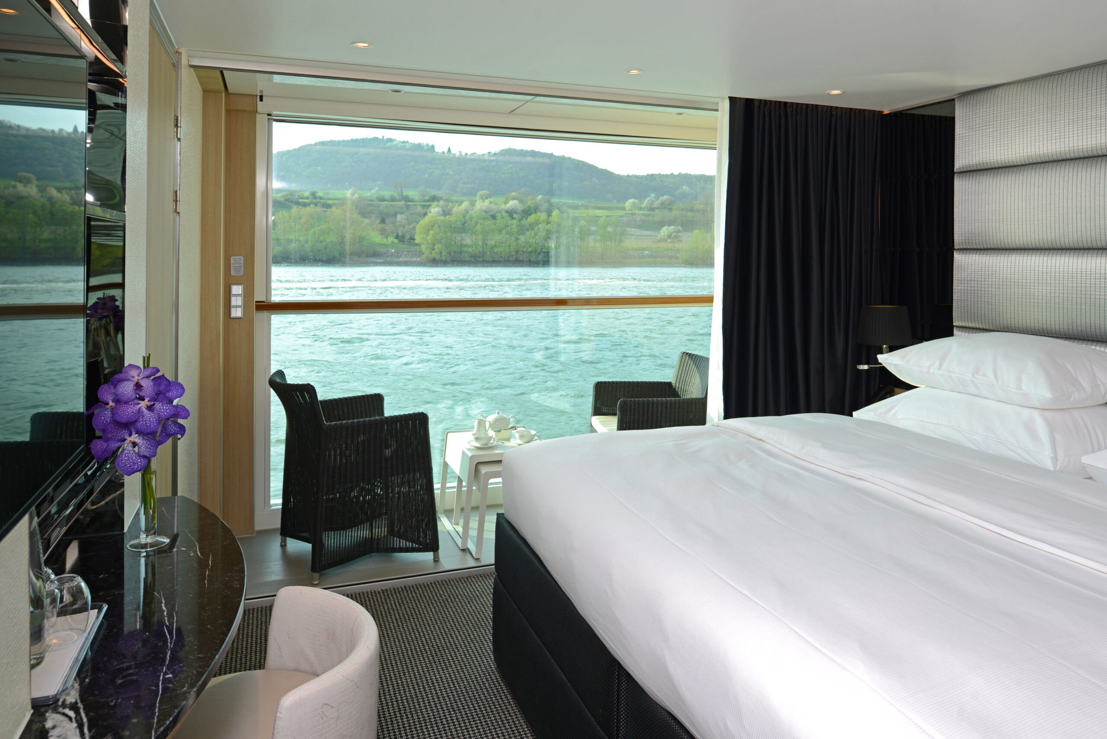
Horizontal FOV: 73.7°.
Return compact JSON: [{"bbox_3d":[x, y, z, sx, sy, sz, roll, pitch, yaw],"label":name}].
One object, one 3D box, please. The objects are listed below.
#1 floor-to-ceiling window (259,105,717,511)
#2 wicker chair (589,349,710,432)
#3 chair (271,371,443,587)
[{"bbox_3d":[-0.160,-0.342,3.970,2.630,1.940,0.120,-1,5,-21],"label":"floor-to-ceiling window"},{"bbox_3d":[0.509,0.339,3.779,0.600,0.800,0.530,0,5,-9],"label":"wicker chair"},{"bbox_3d":[-0.896,0.416,3.243,0.600,0.800,0.530,-2,5,-32],"label":"chair"}]

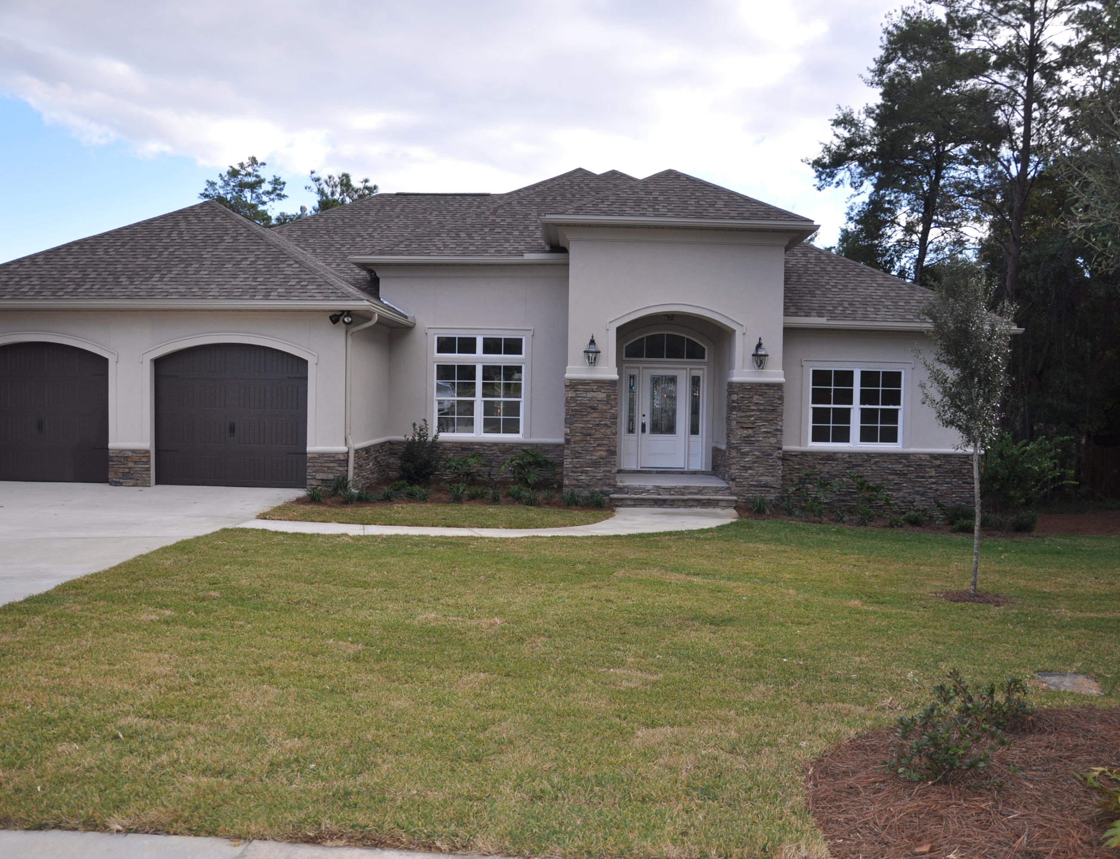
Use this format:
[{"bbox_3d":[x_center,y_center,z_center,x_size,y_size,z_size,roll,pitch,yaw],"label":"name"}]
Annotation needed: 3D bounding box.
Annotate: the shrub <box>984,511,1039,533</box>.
[{"bbox_3d":[8.191,1.669,17.600,0.918,0.340,0.689,1,2,4],"label":"shrub"}]

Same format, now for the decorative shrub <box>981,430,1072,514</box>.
[{"bbox_3d":[9.979,0.881,20.700,1.789,1.706,1.610,1,2,4],"label":"decorative shrub"}]

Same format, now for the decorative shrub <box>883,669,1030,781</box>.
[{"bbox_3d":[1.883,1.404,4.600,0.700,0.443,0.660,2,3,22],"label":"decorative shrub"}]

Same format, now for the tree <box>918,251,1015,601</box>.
[{"bbox_3d":[4.101,-0.015,9.800,0.960,3.361,0.960,2,3,23],"label":"tree"}]

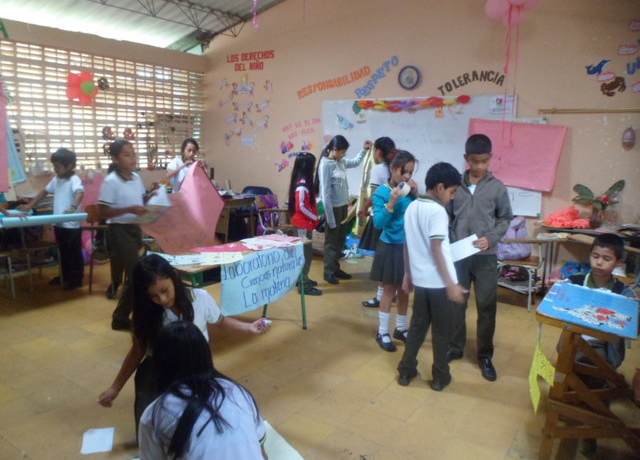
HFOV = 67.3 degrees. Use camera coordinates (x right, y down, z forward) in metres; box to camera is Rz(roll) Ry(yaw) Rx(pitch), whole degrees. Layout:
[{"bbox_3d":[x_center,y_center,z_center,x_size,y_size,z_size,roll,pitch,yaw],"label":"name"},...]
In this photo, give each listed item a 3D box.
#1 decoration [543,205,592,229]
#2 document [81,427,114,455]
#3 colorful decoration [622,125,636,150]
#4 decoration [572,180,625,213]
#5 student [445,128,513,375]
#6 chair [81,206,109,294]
[{"bbox_3d":[2.226,-0.099,4.341,0.380,0.165,0.310,8,13,34],"label":"decoration"},{"bbox_3d":[-1.076,1.014,2.328,0.135,0.010,0.200,-2,11,-17],"label":"document"},{"bbox_3d":[2.913,-0.861,4.525,0.103,0.230,0.070,8,13,31],"label":"colorful decoration"},{"bbox_3d":[2.444,-0.294,4.218,0.440,0.280,0.280,8,13,34],"label":"decoration"},{"bbox_3d":[1.008,0.163,3.039,0.450,1.510,0.340,4,11,15],"label":"student"},{"bbox_3d":[-2.068,0.146,4.572,0.540,0.830,0.480,1,11,0],"label":"chair"}]

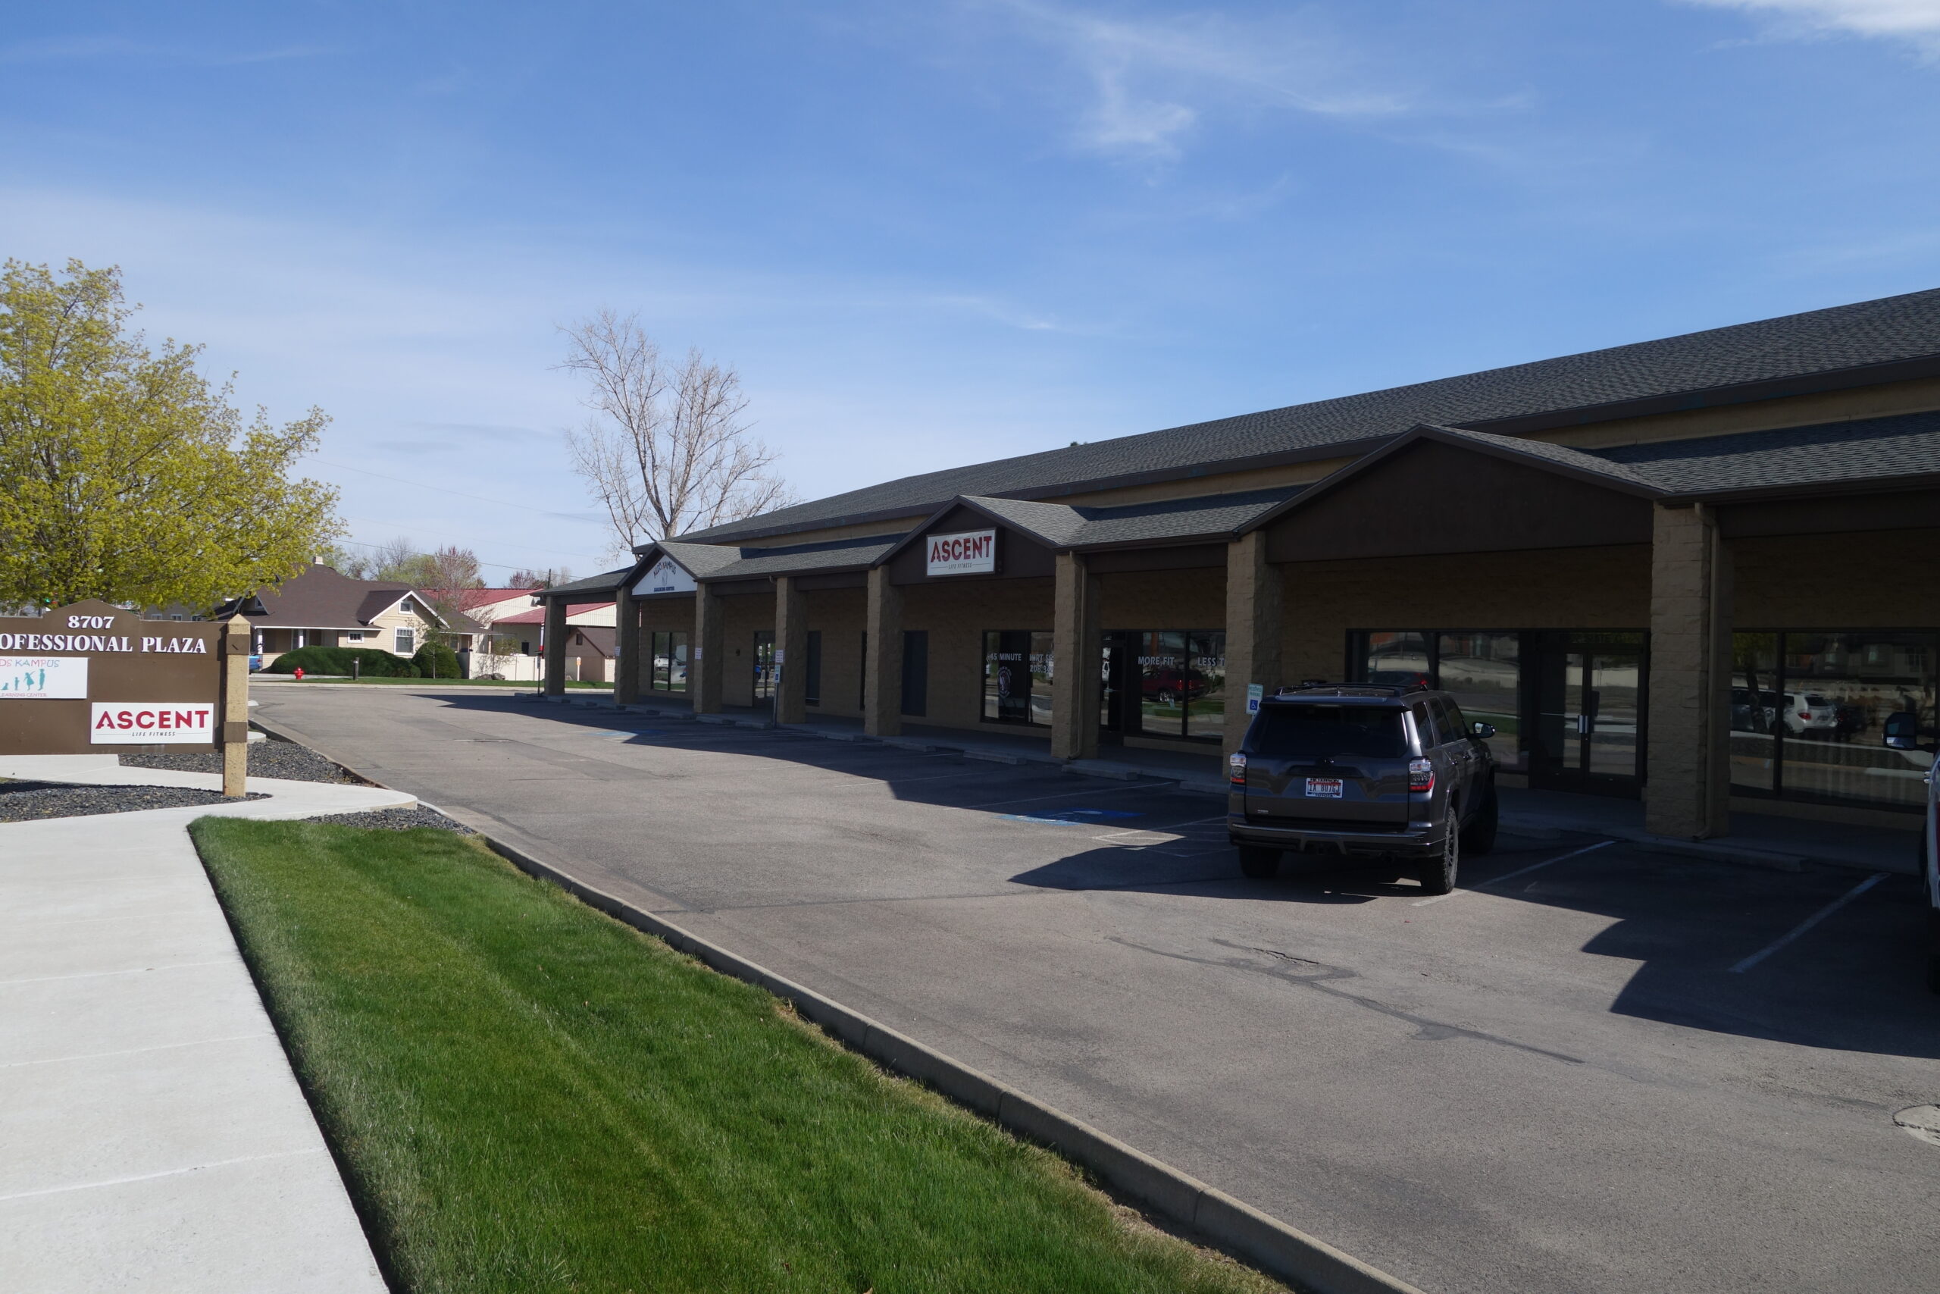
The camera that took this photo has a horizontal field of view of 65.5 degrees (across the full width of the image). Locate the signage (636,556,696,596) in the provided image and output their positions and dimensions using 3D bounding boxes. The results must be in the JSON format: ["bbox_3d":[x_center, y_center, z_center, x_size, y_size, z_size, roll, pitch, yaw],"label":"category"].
[{"bbox_3d":[-9.350,-2.186,46.226,0.100,1.220,6.100,1,0,-31],"label":"signage"}]

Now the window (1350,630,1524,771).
[{"bbox_3d":[7.521,0.834,24.506,0.130,2.180,3.750,1,0,-31],"label":"window"}]

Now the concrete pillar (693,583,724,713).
[{"bbox_3d":[-7.424,0.053,43.073,0.603,3.678,0.608,1,0,-31],"label":"concrete pillar"}]

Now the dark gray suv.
[{"bbox_3d":[4.070,1.300,15.101,1.960,1.820,4.830,1,0,26],"label":"dark gray suv"}]

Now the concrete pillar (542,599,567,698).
[{"bbox_3d":[-15.566,-0.060,56.796,0.603,3.678,0.608,1,0,-31],"label":"concrete pillar"}]

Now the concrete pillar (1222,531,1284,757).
[{"bbox_3d":[4.401,0.185,23.297,0.610,3.750,0.610,1,0,-31],"label":"concrete pillar"}]

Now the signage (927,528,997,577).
[{"bbox_3d":[-0.134,-1.885,30.691,0.180,0.900,2.750,1,0,-31],"label":"signage"}]

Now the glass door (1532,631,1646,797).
[{"bbox_3d":[9.007,0.959,22.005,0.130,2.390,1.890,1,0,-31],"label":"glass door"}]

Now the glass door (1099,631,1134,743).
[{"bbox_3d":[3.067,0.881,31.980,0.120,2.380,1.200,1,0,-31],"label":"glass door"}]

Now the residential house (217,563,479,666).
[{"bbox_3d":[-38.888,-1.858,95.000,14.500,7.100,11.500,1,0,-38],"label":"residential house"}]

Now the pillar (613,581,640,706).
[{"bbox_3d":[-11.243,-0.047,49.448,0.610,3.780,0.610,1,0,-31],"label":"pillar"}]

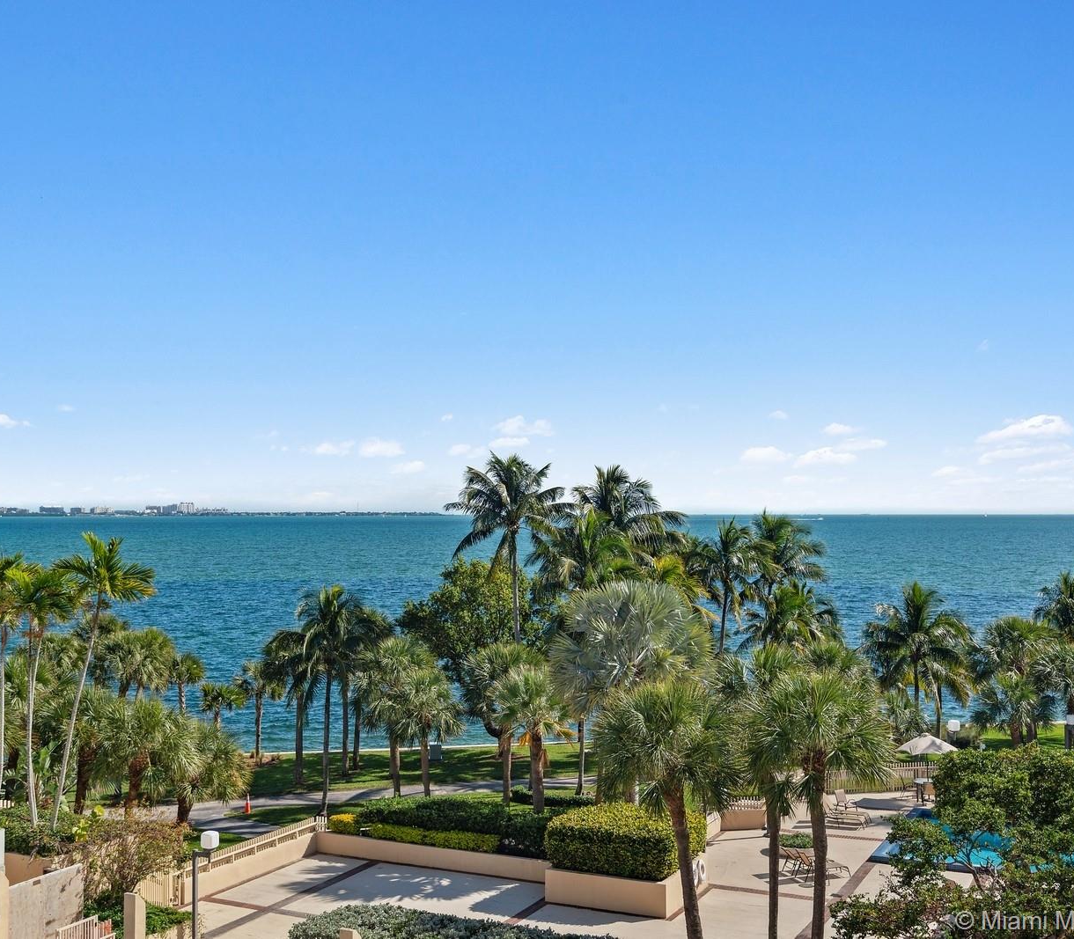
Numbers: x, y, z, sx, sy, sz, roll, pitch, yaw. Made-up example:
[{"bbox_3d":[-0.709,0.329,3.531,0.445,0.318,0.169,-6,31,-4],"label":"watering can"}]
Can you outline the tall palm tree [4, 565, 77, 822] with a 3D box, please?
[{"bbox_3d":[-16.835,8.176,46.256,2.470,9.900,2.600,0,-2,0],"label":"tall palm tree"}]

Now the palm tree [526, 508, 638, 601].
[{"bbox_3d":[1.959,8.004,60.380,4.950,12.560,4.950,0,-2,2],"label":"palm tree"}]

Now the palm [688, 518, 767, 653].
[{"bbox_3d":[9.566,8.200,69.000,4.000,11.470,4.000,0,-2,0],"label":"palm"}]

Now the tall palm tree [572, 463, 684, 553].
[{"bbox_3d":[4.053,7.019,61.364,5.326,14.590,5.326,0,-2,4],"label":"tall palm tree"}]

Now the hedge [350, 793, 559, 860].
[{"bbox_3d":[-2.546,11.803,45.345,7.500,1.130,1.800,-1,-2,26],"label":"hedge"}]

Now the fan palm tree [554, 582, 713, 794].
[{"bbox_3d":[3.622,8.685,51.500,5.800,8.974,5.800,0,-2,0],"label":"fan palm tree"}]

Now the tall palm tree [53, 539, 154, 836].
[{"bbox_3d":[-14.743,7.635,46.274,3.660,10.980,3.300,0,-2,0],"label":"tall palm tree"}]

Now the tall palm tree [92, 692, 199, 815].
[{"bbox_3d":[-14.957,11.046,52.500,3.900,4.764,3.900,0,-2,0],"label":"tall palm tree"}]

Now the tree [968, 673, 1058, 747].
[{"bbox_3d":[23.983,12.213,68.635,4.330,4.100,4.100,0,-2,0],"label":"tree"}]

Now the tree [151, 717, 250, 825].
[{"bbox_3d":[-12.799,11.632,51.945,3.780,4.170,3.700,0,-2,0],"label":"tree"}]

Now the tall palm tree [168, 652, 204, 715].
[{"bbox_3d":[-16.638,11.196,65.000,1.850,5.115,1.850,0,-2,0],"label":"tall palm tree"}]

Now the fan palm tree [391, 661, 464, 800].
[{"bbox_3d":[-4.530,11.114,56.748,2.919,6.118,2.919,0,-2,-5],"label":"fan palm tree"}]

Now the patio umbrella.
[{"bbox_3d":[15.492,11.773,54.300,2.400,2.660,2.400,0,-2,0],"label":"patio umbrella"}]

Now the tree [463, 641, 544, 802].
[{"bbox_3d":[-1.348,10.180,55.000,3.300,6.625,3.300,0,-2,0],"label":"tree"}]

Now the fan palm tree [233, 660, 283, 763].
[{"bbox_3d":[-13.521,11.721,66.150,2.400,4.920,2.500,0,-2,0],"label":"fan palm tree"}]

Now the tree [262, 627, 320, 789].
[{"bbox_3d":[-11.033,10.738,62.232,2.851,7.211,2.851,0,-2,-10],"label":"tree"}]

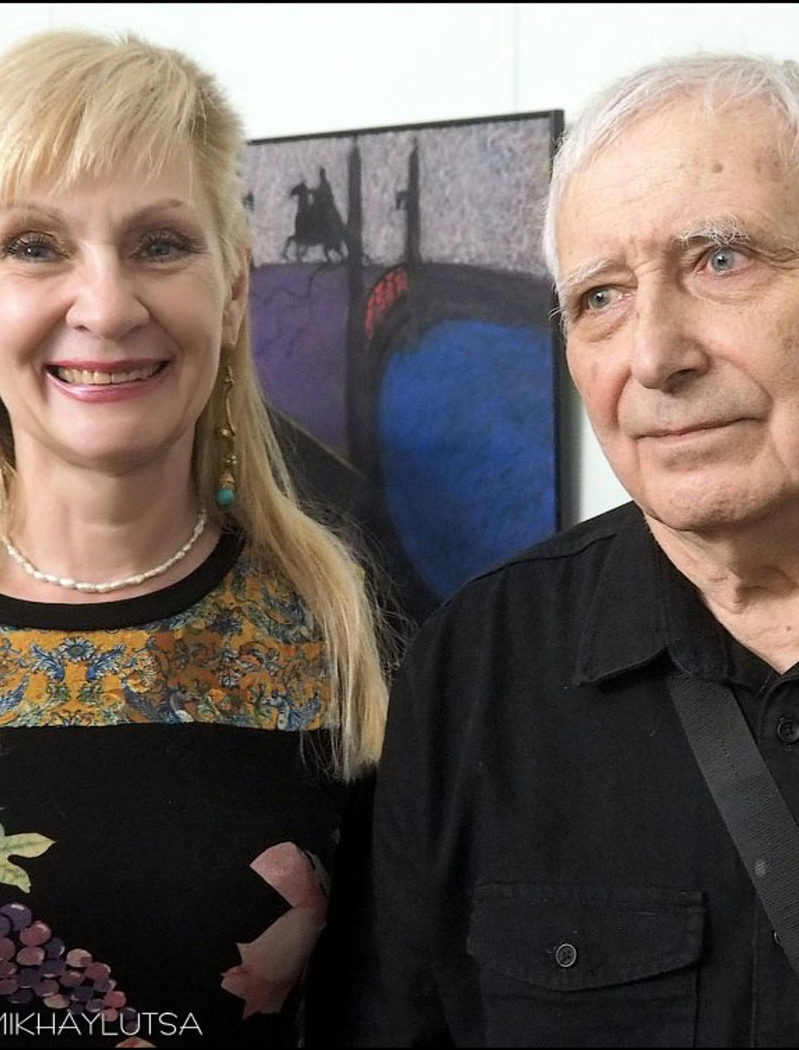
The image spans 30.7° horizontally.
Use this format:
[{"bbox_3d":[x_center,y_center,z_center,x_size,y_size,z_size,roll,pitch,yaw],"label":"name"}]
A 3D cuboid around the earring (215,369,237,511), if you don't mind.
[{"bbox_3d":[-0.101,-0.051,0.845,0.013,0.084,0.013,0,0,-12],"label":"earring"}]

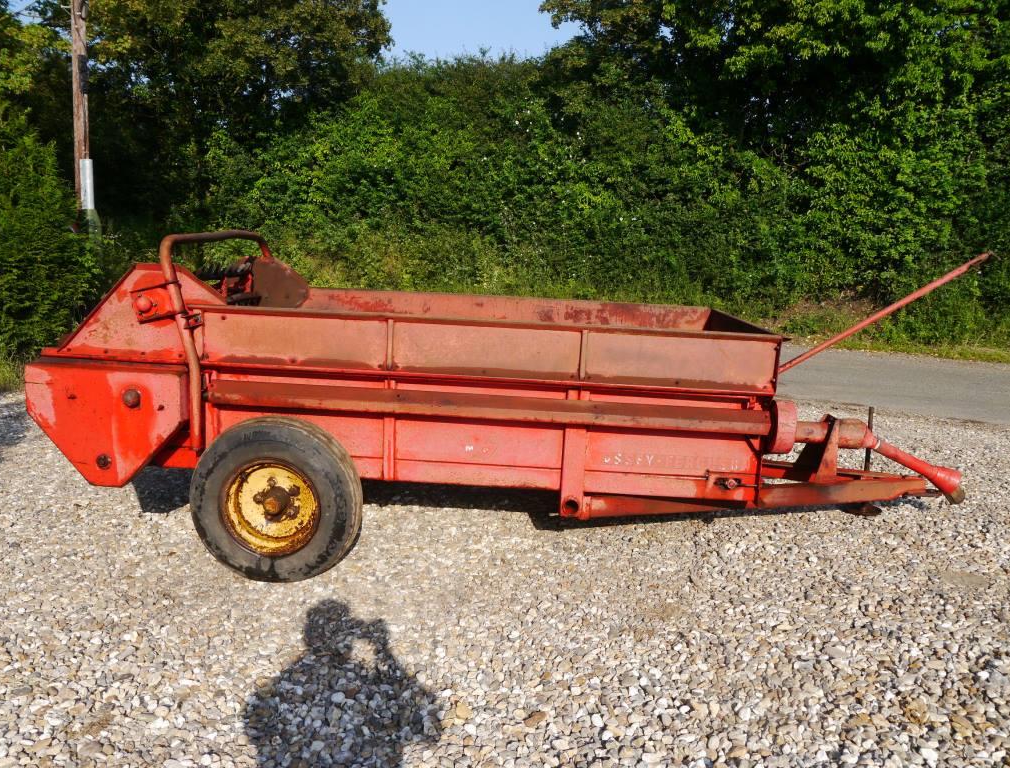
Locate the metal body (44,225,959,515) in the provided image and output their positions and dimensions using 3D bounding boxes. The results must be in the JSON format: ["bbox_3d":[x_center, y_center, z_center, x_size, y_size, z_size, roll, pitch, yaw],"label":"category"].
[{"bbox_3d":[0.182,-0.061,4.321,4.570,1.350,1.380,2,11,0],"label":"metal body"}]

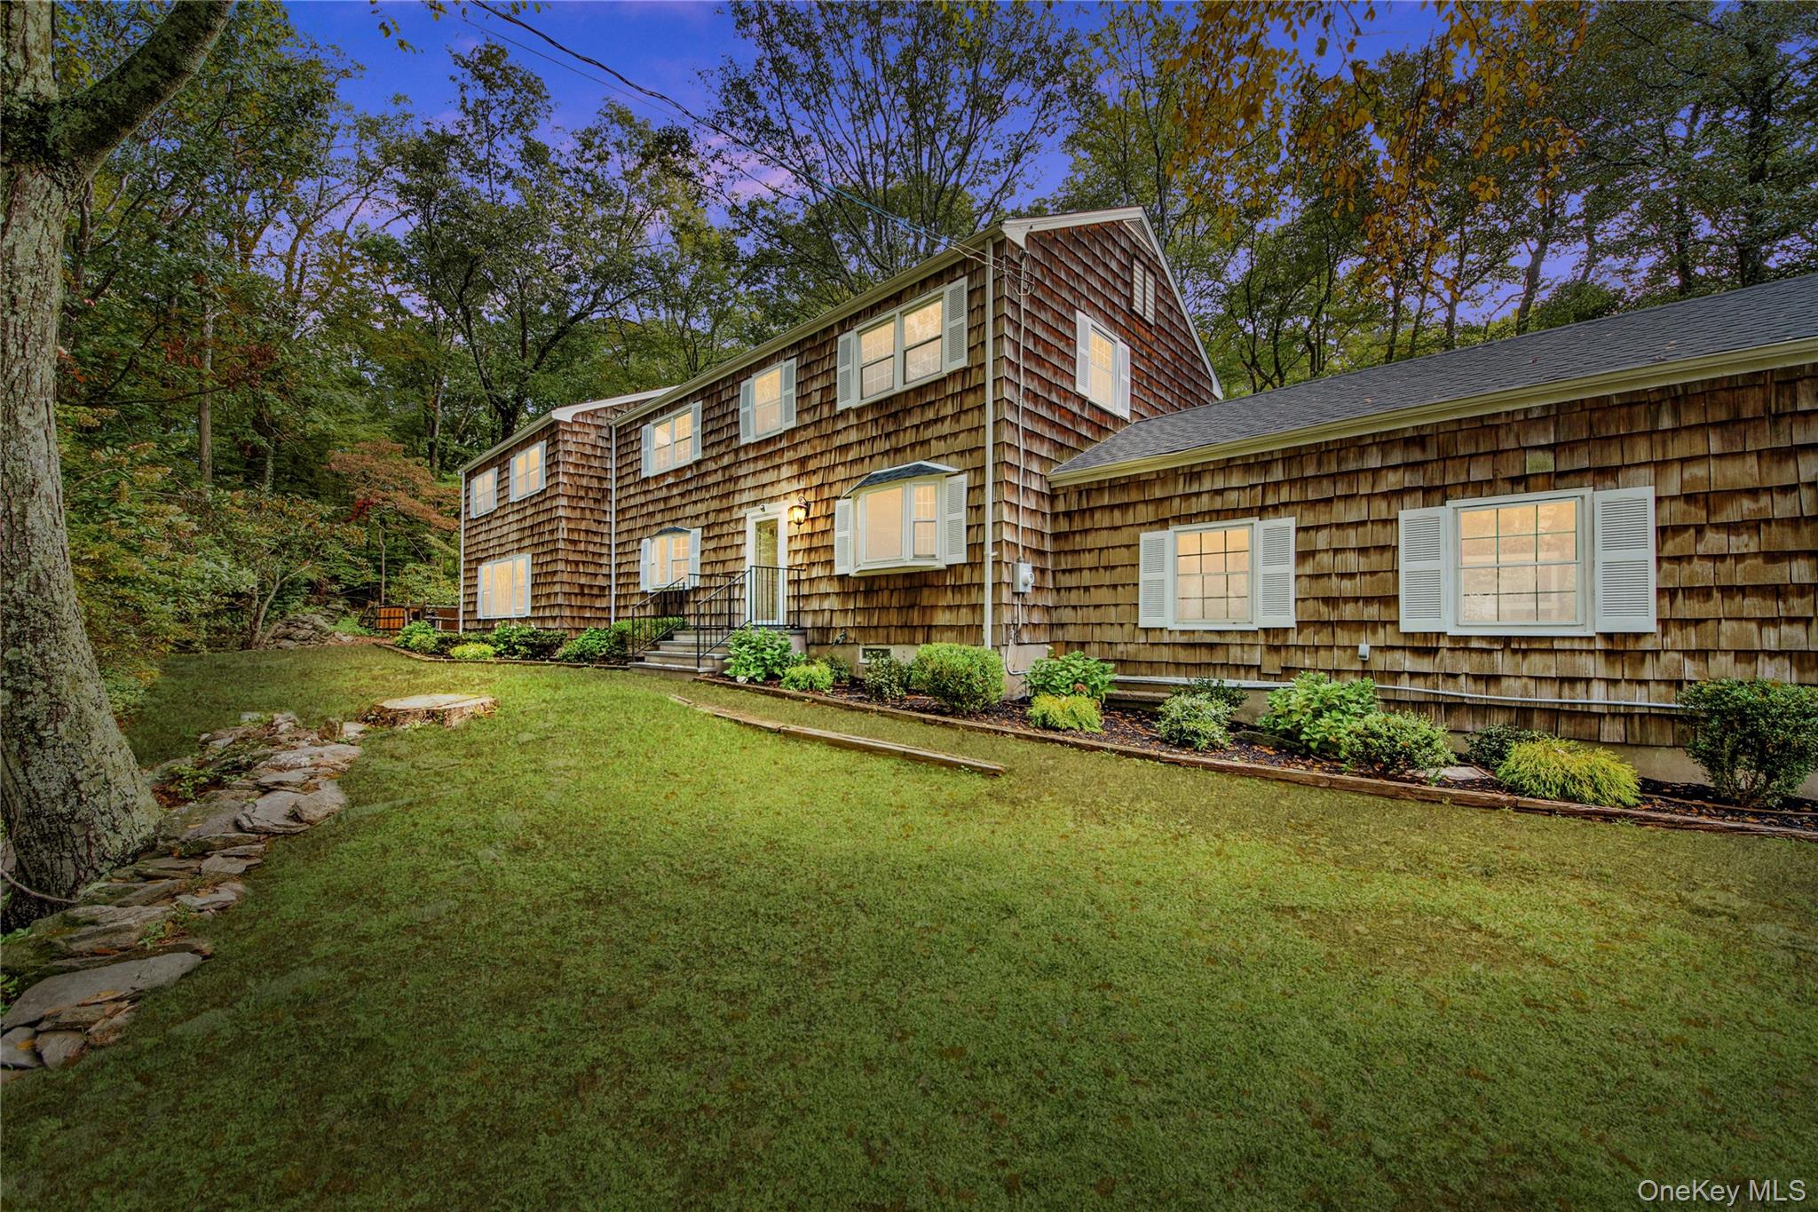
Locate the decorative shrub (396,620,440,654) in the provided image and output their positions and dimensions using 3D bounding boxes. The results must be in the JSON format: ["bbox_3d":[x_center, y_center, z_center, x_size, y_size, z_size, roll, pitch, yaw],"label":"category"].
[{"bbox_3d":[-12.896,0.820,15.900,0.980,0.880,0.950,-1,-2,40],"label":"decorative shrub"}]

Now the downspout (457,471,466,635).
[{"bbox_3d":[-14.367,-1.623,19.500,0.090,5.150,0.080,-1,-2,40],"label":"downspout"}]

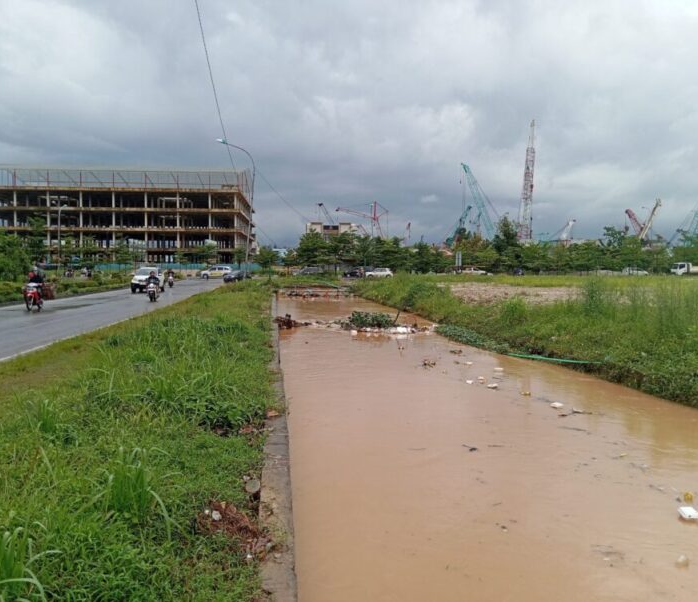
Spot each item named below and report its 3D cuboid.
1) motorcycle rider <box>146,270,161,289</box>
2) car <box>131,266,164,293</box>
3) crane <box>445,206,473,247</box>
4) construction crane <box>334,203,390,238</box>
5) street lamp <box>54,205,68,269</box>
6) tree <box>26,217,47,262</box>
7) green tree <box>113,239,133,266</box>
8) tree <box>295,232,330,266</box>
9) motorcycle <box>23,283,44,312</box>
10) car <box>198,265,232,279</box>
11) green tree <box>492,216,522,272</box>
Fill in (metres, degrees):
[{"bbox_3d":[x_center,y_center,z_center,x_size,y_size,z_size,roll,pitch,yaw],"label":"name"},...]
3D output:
[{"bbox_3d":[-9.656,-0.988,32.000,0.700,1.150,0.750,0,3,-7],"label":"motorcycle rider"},{"bbox_3d":[-14.477,-1.532,47.000,1.860,1.840,4.750,0,3,-11],"label":"car"},{"bbox_3d":[23.451,-12.492,138.000,8.000,14.700,4.500,0,3,0],"label":"crane"},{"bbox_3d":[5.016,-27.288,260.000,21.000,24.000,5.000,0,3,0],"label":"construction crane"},{"bbox_3d":[-40.895,-8.662,92.000,1.500,10.400,0.450,0,3,-6],"label":"street lamp"},{"bbox_3d":[-40.033,-7.302,83.000,3.200,7.400,3.200,0,3,0],"label":"tree"},{"bbox_3d":[-33.065,-6.452,95.000,3.100,5.400,3.100,0,3,0],"label":"green tree"},{"bbox_3d":[-5.988,-7.747,106.000,5.400,7.200,5.200,0,3,0],"label":"tree"},{"bbox_3d":[-11.657,-0.115,24.000,0.720,1.060,1.900,0,3,-8],"label":"motorcycle"},{"bbox_3d":[-18.169,-3.945,89.000,4.400,1.740,1.740,0,3,-10],"label":"car"},{"bbox_3d":[28.199,-10.205,116.000,5.400,10.600,5.400,0,3,0],"label":"green tree"}]

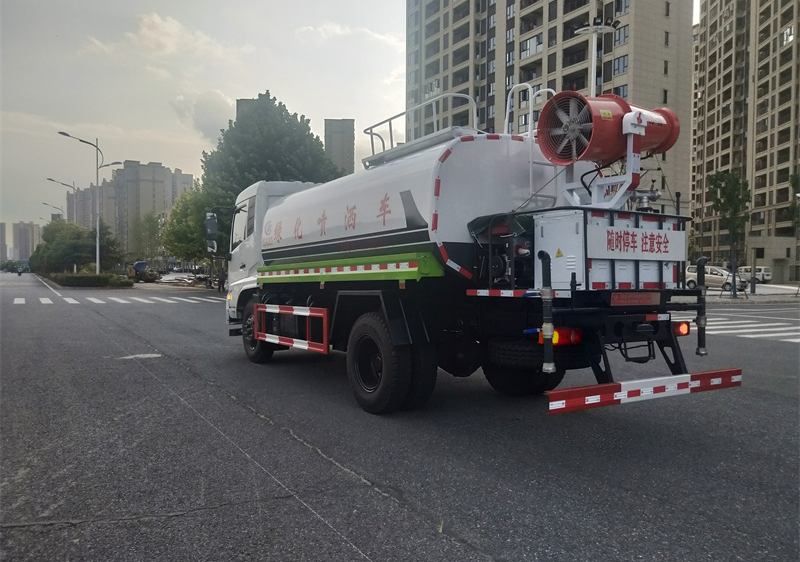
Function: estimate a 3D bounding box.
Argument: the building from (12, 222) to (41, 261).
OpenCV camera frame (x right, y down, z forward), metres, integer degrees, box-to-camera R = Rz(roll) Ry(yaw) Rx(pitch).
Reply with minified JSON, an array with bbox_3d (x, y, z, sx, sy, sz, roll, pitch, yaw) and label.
[{"bbox_3d":[-465.299,-42.410,719.512,30.000,60.966,18.000,0,1,-33],"label":"building"}]

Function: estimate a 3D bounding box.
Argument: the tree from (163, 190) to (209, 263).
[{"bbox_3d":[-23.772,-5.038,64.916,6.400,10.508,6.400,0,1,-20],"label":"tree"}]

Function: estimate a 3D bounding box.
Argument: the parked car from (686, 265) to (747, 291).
[{"bbox_3d":[24.105,-0.192,43.986,1.680,1.770,4.250,0,1,-37],"label":"parked car"}]

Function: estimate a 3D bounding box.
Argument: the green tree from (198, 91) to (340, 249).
[{"bbox_3d":[-10.055,-7.122,44.877,10.800,15.426,10.300,0,1,-13],"label":"green tree"}]

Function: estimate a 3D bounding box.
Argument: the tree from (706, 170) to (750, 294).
[{"bbox_3d":[17.437,-2.489,30.546,2.500,6.779,2.500,1,1,30],"label":"tree"}]

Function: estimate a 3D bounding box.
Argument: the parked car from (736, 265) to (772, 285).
[{"bbox_3d":[39.964,-0.678,65.485,1.600,1.920,3.900,0,1,-20],"label":"parked car"}]

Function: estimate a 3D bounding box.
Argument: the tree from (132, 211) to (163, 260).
[{"bbox_3d":[-38.588,-5.398,87.917,5.000,10.373,5.000,0,1,-24],"label":"tree"}]

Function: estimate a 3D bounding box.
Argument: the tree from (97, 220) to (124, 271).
[{"bbox_3d":[-28.336,-2.809,55.950,3.500,6.301,3.500,0,1,-27],"label":"tree"}]

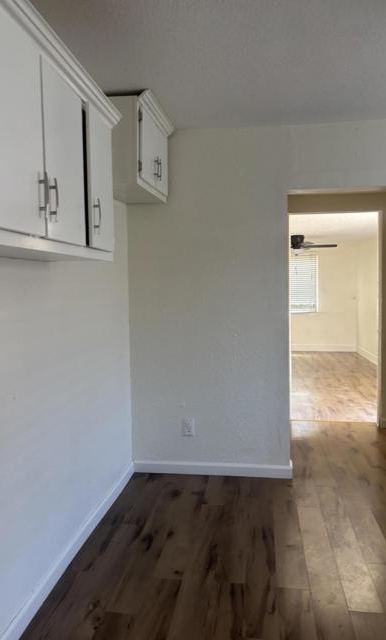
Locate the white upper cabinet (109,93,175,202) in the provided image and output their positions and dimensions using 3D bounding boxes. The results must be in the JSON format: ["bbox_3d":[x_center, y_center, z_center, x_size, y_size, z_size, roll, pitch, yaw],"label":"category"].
[{"bbox_3d":[-0.345,-1.014,2.966,0.354,0.487,0.736,0,4,8],"label":"white upper cabinet"}]

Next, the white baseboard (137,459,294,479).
[{"bbox_3d":[0.130,1.062,3.414,1.137,0.089,0.016,0,4,8],"label":"white baseboard"}]

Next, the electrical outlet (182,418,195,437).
[{"bbox_3d":[-0.024,0.762,3.416,0.075,0.119,0.010,0,4,8],"label":"electrical outlet"}]

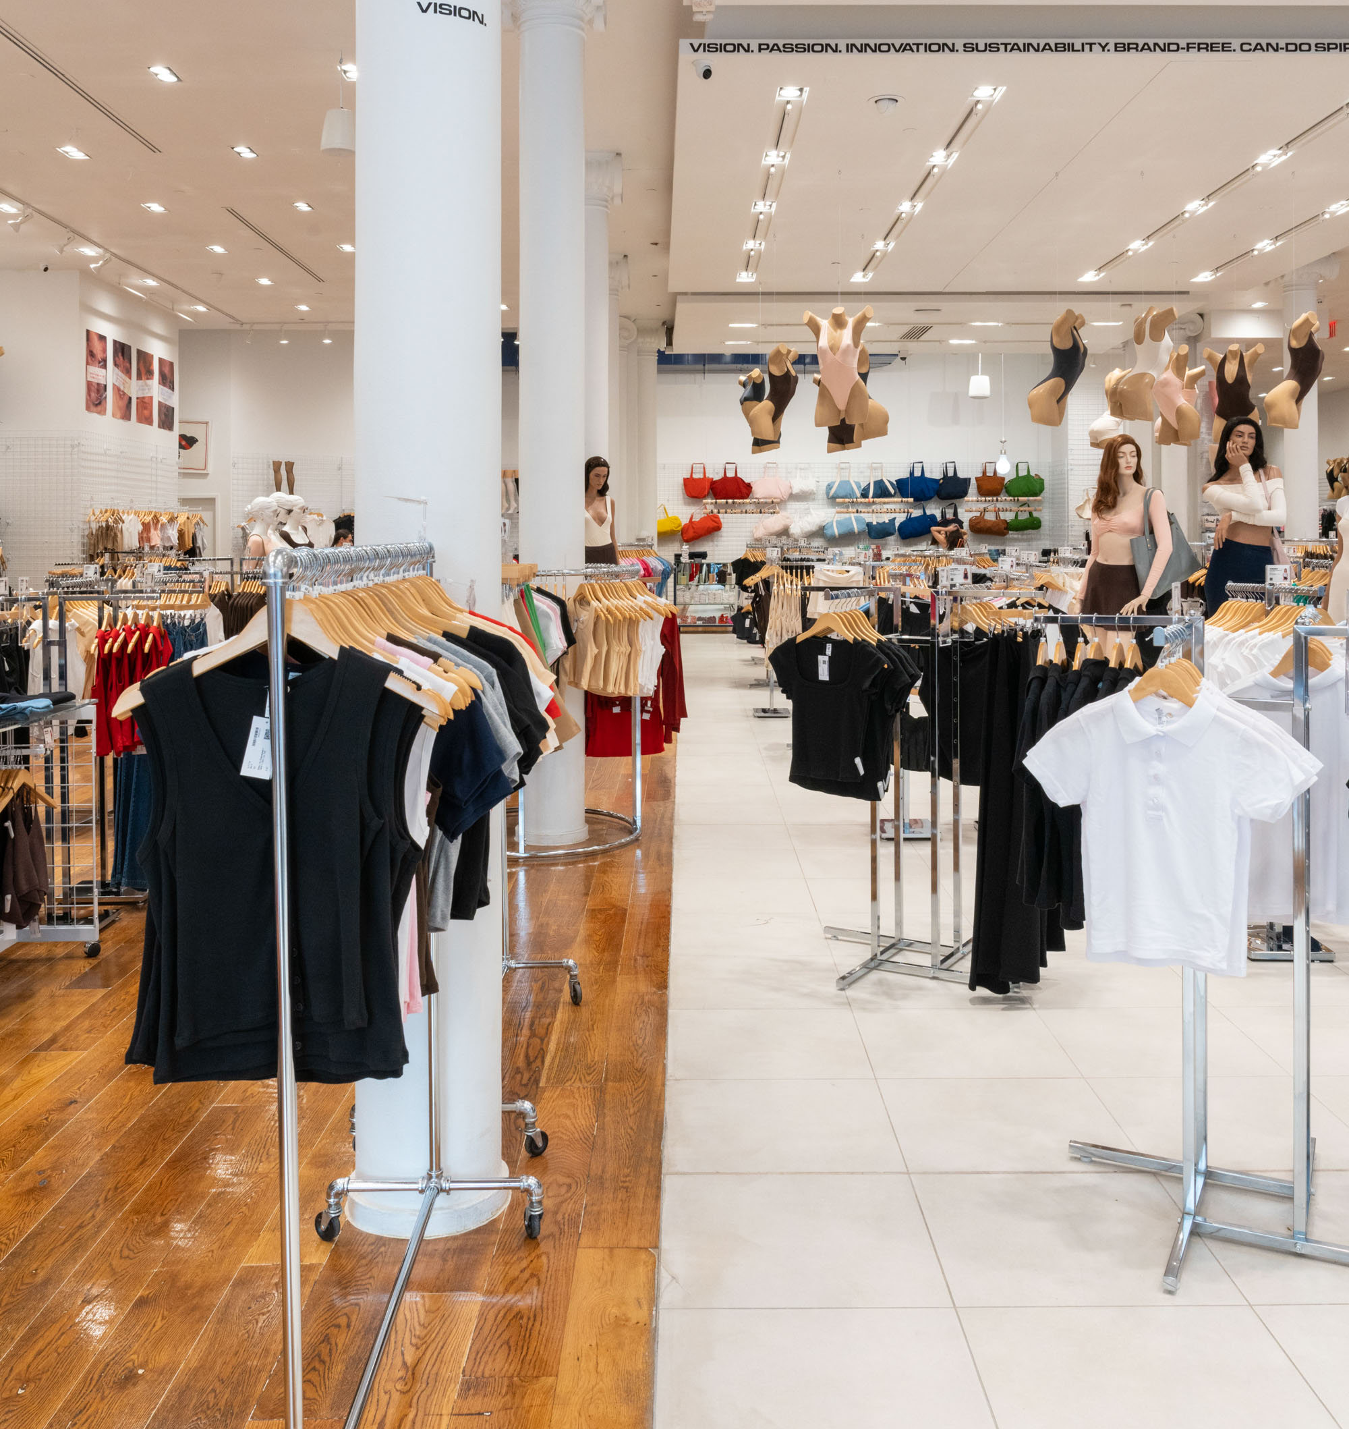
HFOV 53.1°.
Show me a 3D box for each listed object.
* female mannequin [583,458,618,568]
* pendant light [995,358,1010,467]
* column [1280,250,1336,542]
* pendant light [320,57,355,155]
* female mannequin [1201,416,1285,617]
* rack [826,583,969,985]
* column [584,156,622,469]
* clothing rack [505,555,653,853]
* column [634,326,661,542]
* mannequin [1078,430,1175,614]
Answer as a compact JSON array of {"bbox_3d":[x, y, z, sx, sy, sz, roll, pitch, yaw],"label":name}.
[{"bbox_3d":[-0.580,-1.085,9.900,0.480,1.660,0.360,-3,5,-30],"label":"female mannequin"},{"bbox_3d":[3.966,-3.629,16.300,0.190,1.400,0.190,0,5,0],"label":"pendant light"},{"bbox_3d":[6.508,-2.600,14.000,0.550,4.300,0.550,0,5,0],"label":"column"},{"bbox_3d":[-2.152,-3.936,8.700,0.270,0.650,0.270,0,5,0],"label":"pendant light"},{"bbox_3d":[3.089,-0.731,7.364,0.480,1.760,0.380,1,4,13],"label":"female mannequin"},{"bbox_3d":[0.878,0.217,4.880,0.840,1.360,0.840,2,5,30],"label":"rack"},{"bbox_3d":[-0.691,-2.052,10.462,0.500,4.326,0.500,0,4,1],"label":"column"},{"bbox_3d":[-0.637,-0.066,6.870,0.930,1.374,0.930,0,4,0],"label":"clothing rack"},{"bbox_3d":[-0.412,-3.229,18.841,0.520,4.351,0.520,0,4,1],"label":"column"},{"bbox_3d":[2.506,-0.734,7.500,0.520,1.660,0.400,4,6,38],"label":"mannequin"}]

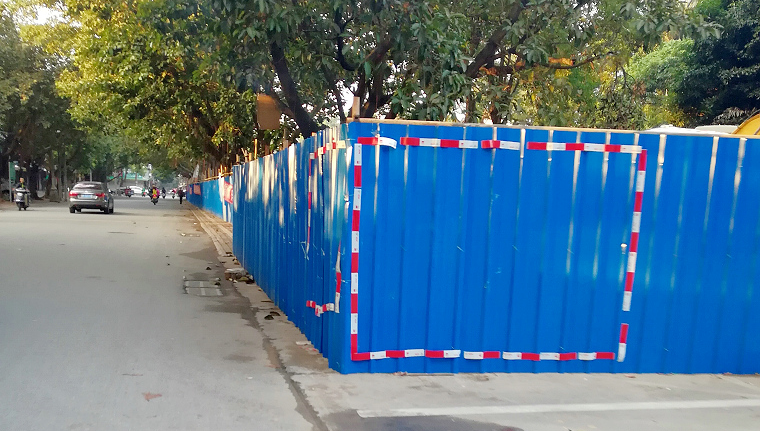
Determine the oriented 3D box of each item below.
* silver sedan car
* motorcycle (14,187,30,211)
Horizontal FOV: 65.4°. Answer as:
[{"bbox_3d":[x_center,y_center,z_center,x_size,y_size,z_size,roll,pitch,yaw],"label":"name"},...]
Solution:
[{"bbox_3d":[-14.621,-0.938,30.260,1.820,1.470,4.700,1,3,-19],"label":"silver sedan car"},{"bbox_3d":[-17.414,-0.808,28.854,0.700,1.140,1.750,1,3,-19],"label":"motorcycle"}]

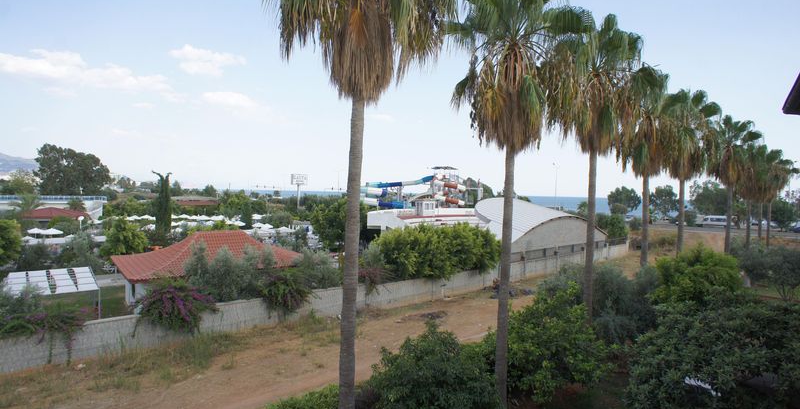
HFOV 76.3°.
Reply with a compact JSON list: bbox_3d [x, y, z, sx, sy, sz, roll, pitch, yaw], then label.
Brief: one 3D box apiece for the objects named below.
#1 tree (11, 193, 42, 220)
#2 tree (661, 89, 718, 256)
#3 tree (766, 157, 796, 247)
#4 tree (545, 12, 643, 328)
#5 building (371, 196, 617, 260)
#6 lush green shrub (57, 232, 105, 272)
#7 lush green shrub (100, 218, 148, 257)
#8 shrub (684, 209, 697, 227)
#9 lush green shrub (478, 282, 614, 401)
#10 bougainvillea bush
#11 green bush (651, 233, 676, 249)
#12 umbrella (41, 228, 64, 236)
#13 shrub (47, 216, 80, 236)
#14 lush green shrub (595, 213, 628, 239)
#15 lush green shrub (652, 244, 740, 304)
[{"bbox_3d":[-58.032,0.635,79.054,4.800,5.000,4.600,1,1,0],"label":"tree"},{"bbox_3d":[16.290,-0.400,28.930,3.700,12.000,3.600,1,1,0],"label":"tree"},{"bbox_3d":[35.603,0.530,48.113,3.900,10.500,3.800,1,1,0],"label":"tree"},{"bbox_3d":[7.622,-0.594,20.147,3.900,13.600,3.800,1,1,0],"label":"tree"},{"bbox_3d":[12.141,2.873,68.570,23.000,7.900,25.000,2,2,44],"label":"building"},{"bbox_3d":[-28.281,4.225,45.038,4.100,3.500,3.800,1,1,0],"label":"lush green shrub"},{"bbox_3d":[-26.076,3.707,48.100,4.400,4.650,4.200,1,1,-28],"label":"lush green shrub"},{"bbox_3d":[57.688,2.543,101.038,2.500,3.500,2.400,1,1,0],"label":"shrub"},{"bbox_3d":[5.103,4.778,17.844,4.400,4.100,4.100,1,1,0],"label":"lush green shrub"},{"bbox_3d":[-11.955,5.329,27.000,2.000,2.700,3.500,2,2,44],"label":"bougainvillea bush"},{"bbox_3d":[41.431,5.660,80.000,4.100,2.500,3.500,2,1,27],"label":"green bush"},{"bbox_3d":[-44.774,4.312,65.625,2.800,2.300,2.800,0,1,-34],"label":"umbrella"},{"bbox_3d":[-47.044,3.548,71.111,4.600,3.500,4.200,0,1,-33],"label":"shrub"},{"bbox_3d":[32.501,3.861,78.084,4.900,5.200,4.600,2,1,23],"label":"lush green shrub"},{"bbox_3d":[15.176,4.043,26.043,4.300,4.000,4.100,1,1,0],"label":"lush green shrub"}]

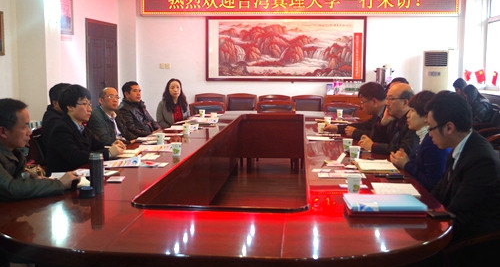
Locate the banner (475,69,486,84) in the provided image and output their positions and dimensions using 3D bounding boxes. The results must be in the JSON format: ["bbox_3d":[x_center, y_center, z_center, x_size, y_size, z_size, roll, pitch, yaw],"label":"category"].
[{"bbox_3d":[3.693,-0.913,8.676,0.190,0.230,0.060,4,8,23],"label":"banner"}]

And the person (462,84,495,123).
[{"bbox_3d":[2.842,-0.035,7.001,0.780,1.194,0.500,2,8,13],"label":"person"}]

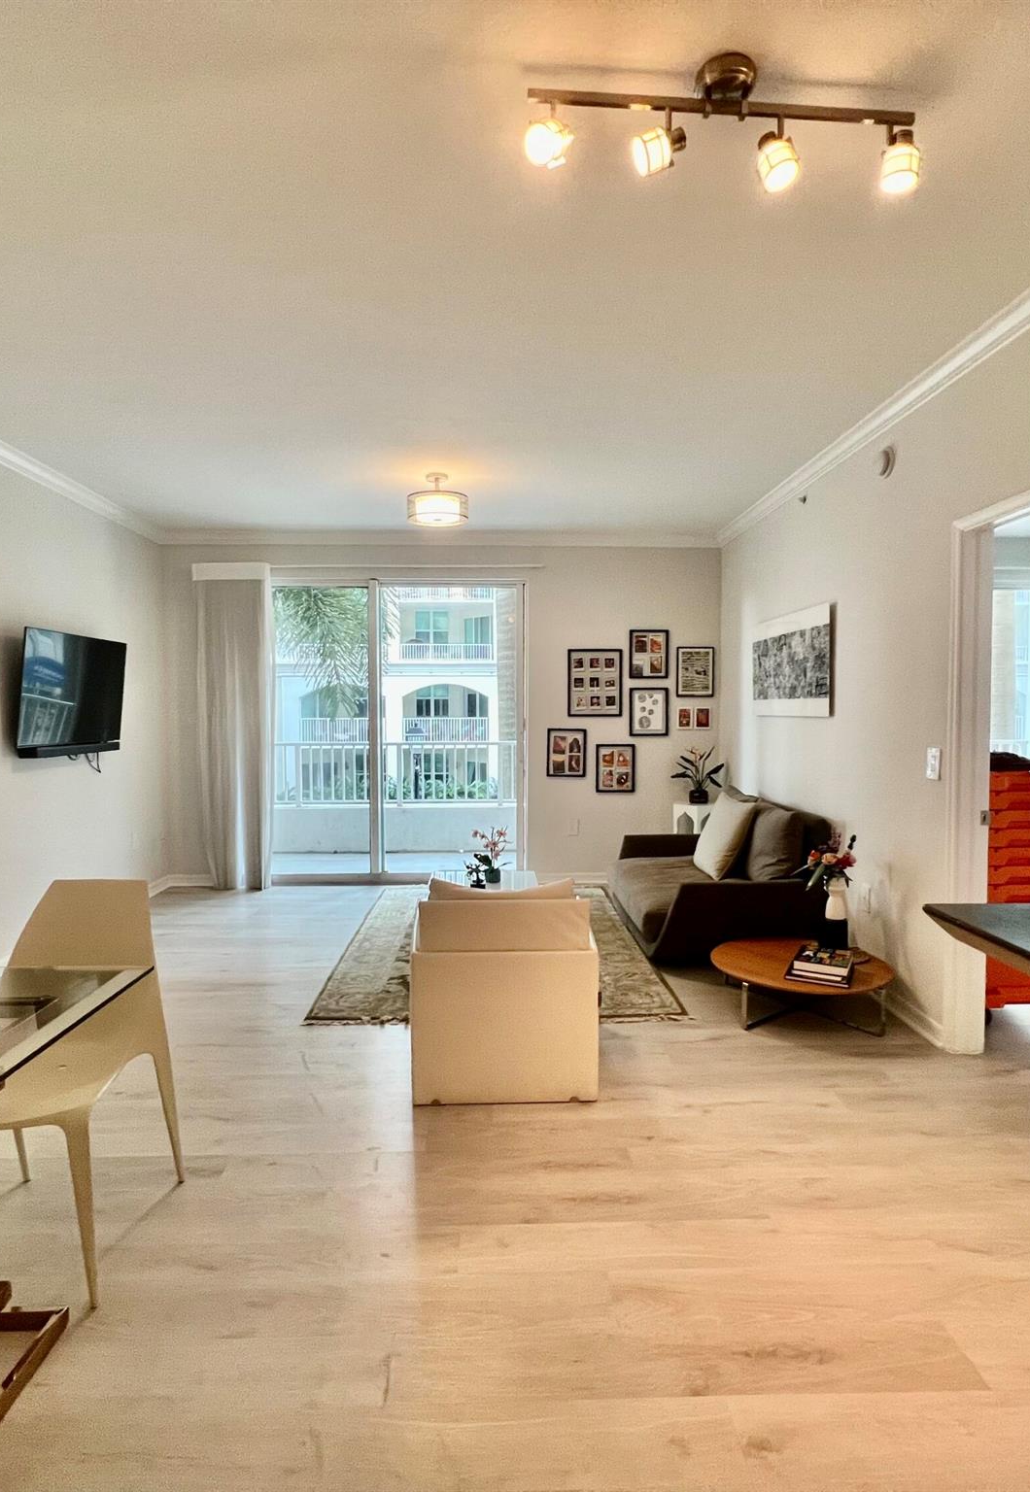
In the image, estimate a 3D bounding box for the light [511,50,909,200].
[{"bbox_3d":[0.459,-1.349,1.635,0.879,0.237,0.172,0,2,-5],"label":"light"}]

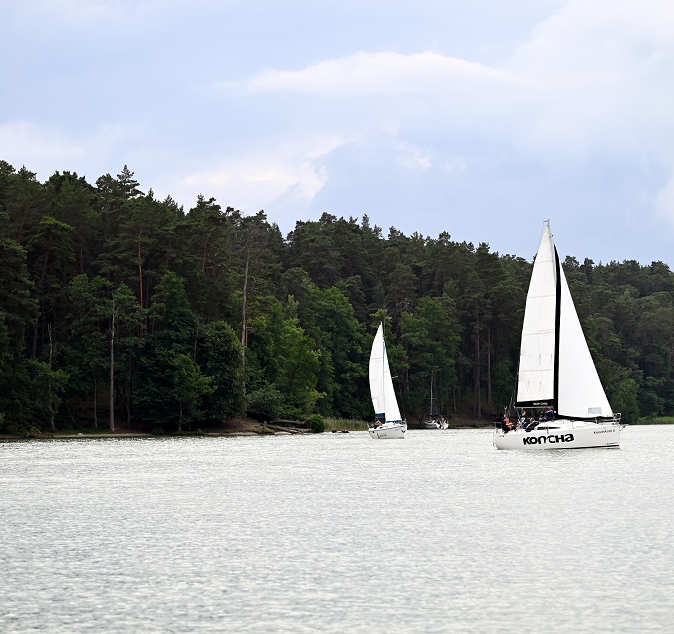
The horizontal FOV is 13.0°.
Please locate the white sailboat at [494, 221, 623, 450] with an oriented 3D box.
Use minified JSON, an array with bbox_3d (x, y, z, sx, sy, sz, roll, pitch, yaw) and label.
[{"bbox_3d":[13.155,1.118,174.000,9.500,13.400,3.200,-2,2,44],"label":"white sailboat"}]

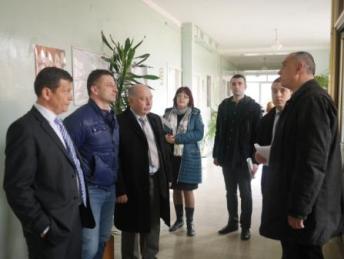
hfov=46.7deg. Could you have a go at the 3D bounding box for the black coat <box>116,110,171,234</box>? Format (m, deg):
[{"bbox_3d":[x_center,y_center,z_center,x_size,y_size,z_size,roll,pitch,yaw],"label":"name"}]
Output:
[{"bbox_3d":[-0.241,0.346,3.312,0.520,1.045,0.360,-4,6,-37],"label":"black coat"}]

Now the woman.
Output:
[{"bbox_3d":[0.129,0.350,4.466,0.500,1.640,0.380,1,5,16],"label":"woman"}]

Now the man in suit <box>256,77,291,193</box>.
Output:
[{"bbox_3d":[0.829,0.439,3.129,0.500,1.690,0.420,3,6,35],"label":"man in suit"}]

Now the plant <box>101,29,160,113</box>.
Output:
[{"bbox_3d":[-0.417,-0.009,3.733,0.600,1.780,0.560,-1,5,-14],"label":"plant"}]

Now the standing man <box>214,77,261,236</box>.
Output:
[{"bbox_3d":[0.712,0.294,4.361,0.540,1.770,0.380,1,5,13],"label":"standing man"}]

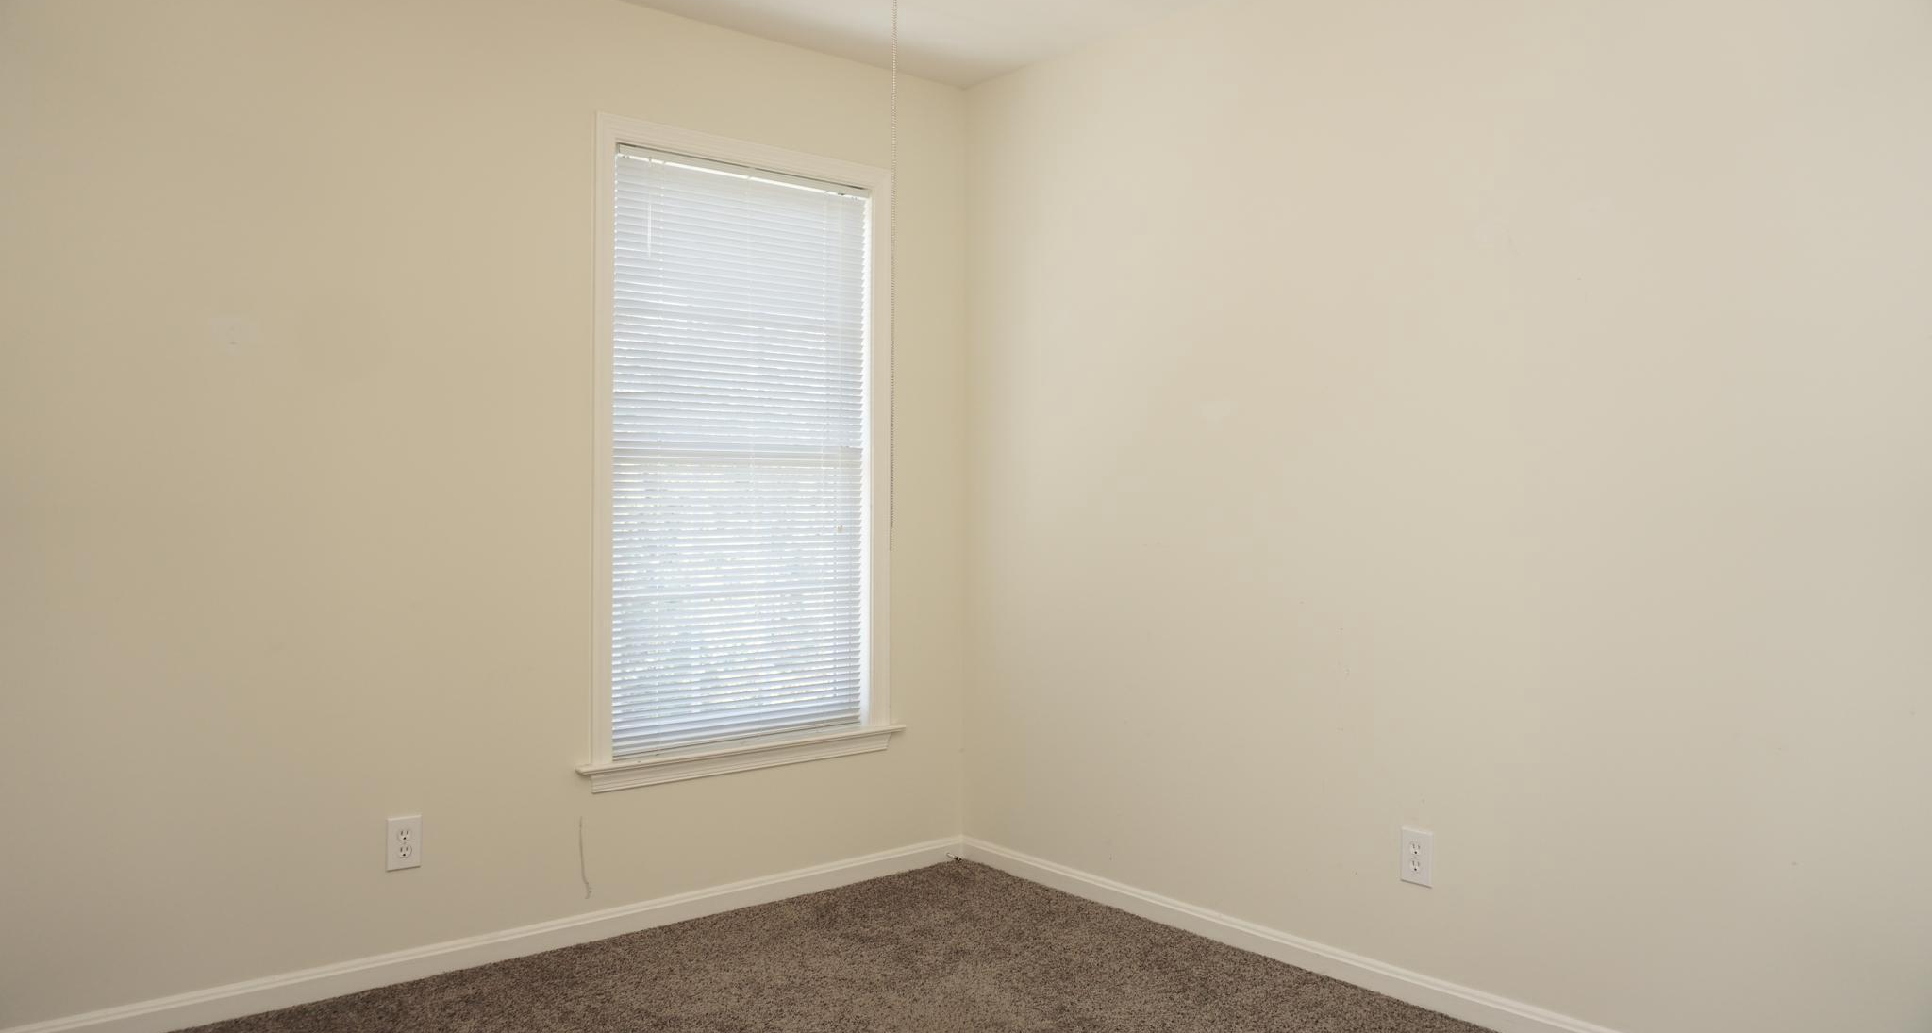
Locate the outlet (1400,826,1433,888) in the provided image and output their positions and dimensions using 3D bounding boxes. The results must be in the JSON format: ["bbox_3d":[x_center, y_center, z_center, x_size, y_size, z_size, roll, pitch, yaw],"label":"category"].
[{"bbox_3d":[1.025,0.775,2.923,0.012,0.119,0.074,0,1,-42],"label":"outlet"}]

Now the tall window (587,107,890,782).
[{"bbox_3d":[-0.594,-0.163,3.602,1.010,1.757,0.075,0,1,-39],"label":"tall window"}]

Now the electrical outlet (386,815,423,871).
[{"bbox_3d":[-1.324,0.772,3.038,0.075,0.119,0.012,0,1,-39],"label":"electrical outlet"}]

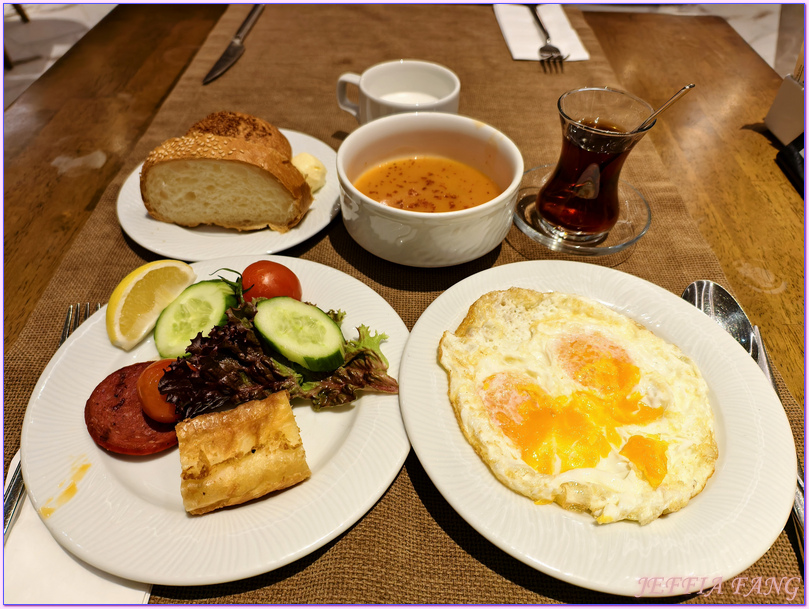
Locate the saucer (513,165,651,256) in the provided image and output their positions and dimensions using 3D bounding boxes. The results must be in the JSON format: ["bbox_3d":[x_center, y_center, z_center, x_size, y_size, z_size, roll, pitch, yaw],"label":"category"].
[{"bbox_3d":[0.134,-0.071,0.423,0.110,0.017,0.110,1,47,-1],"label":"saucer"}]

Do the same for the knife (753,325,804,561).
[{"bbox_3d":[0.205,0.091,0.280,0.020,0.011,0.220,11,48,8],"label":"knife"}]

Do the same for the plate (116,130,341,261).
[{"bbox_3d":[-0.131,-0.087,0.426,0.174,0.019,0.174,1,47,-1],"label":"plate"}]

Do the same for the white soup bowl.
[{"bbox_3d":[0.017,-0.082,0.400,0.130,0.060,0.130,1,47,-1],"label":"white soup bowl"}]

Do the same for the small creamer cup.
[{"bbox_3d":[-0.005,-0.172,0.484,0.107,0.057,0.086,10,48,7],"label":"small creamer cup"}]

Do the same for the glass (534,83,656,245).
[{"bbox_3d":[0.131,-0.095,0.386,0.062,0.094,0.062,3,47,0],"label":"glass"}]

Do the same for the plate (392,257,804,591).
[{"bbox_3d":[0.102,0.053,0.303,0.206,0.022,0.206,1,47,-1],"label":"plate"}]

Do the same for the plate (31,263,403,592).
[{"bbox_3d":[-0.094,0.049,0.303,0.206,0.021,0.206,1,47,-1],"label":"plate"}]

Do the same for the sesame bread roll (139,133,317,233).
[{"bbox_3d":[-0.129,-0.095,0.397,0.123,0.053,0.052,6,47,3],"label":"sesame bread roll"}]

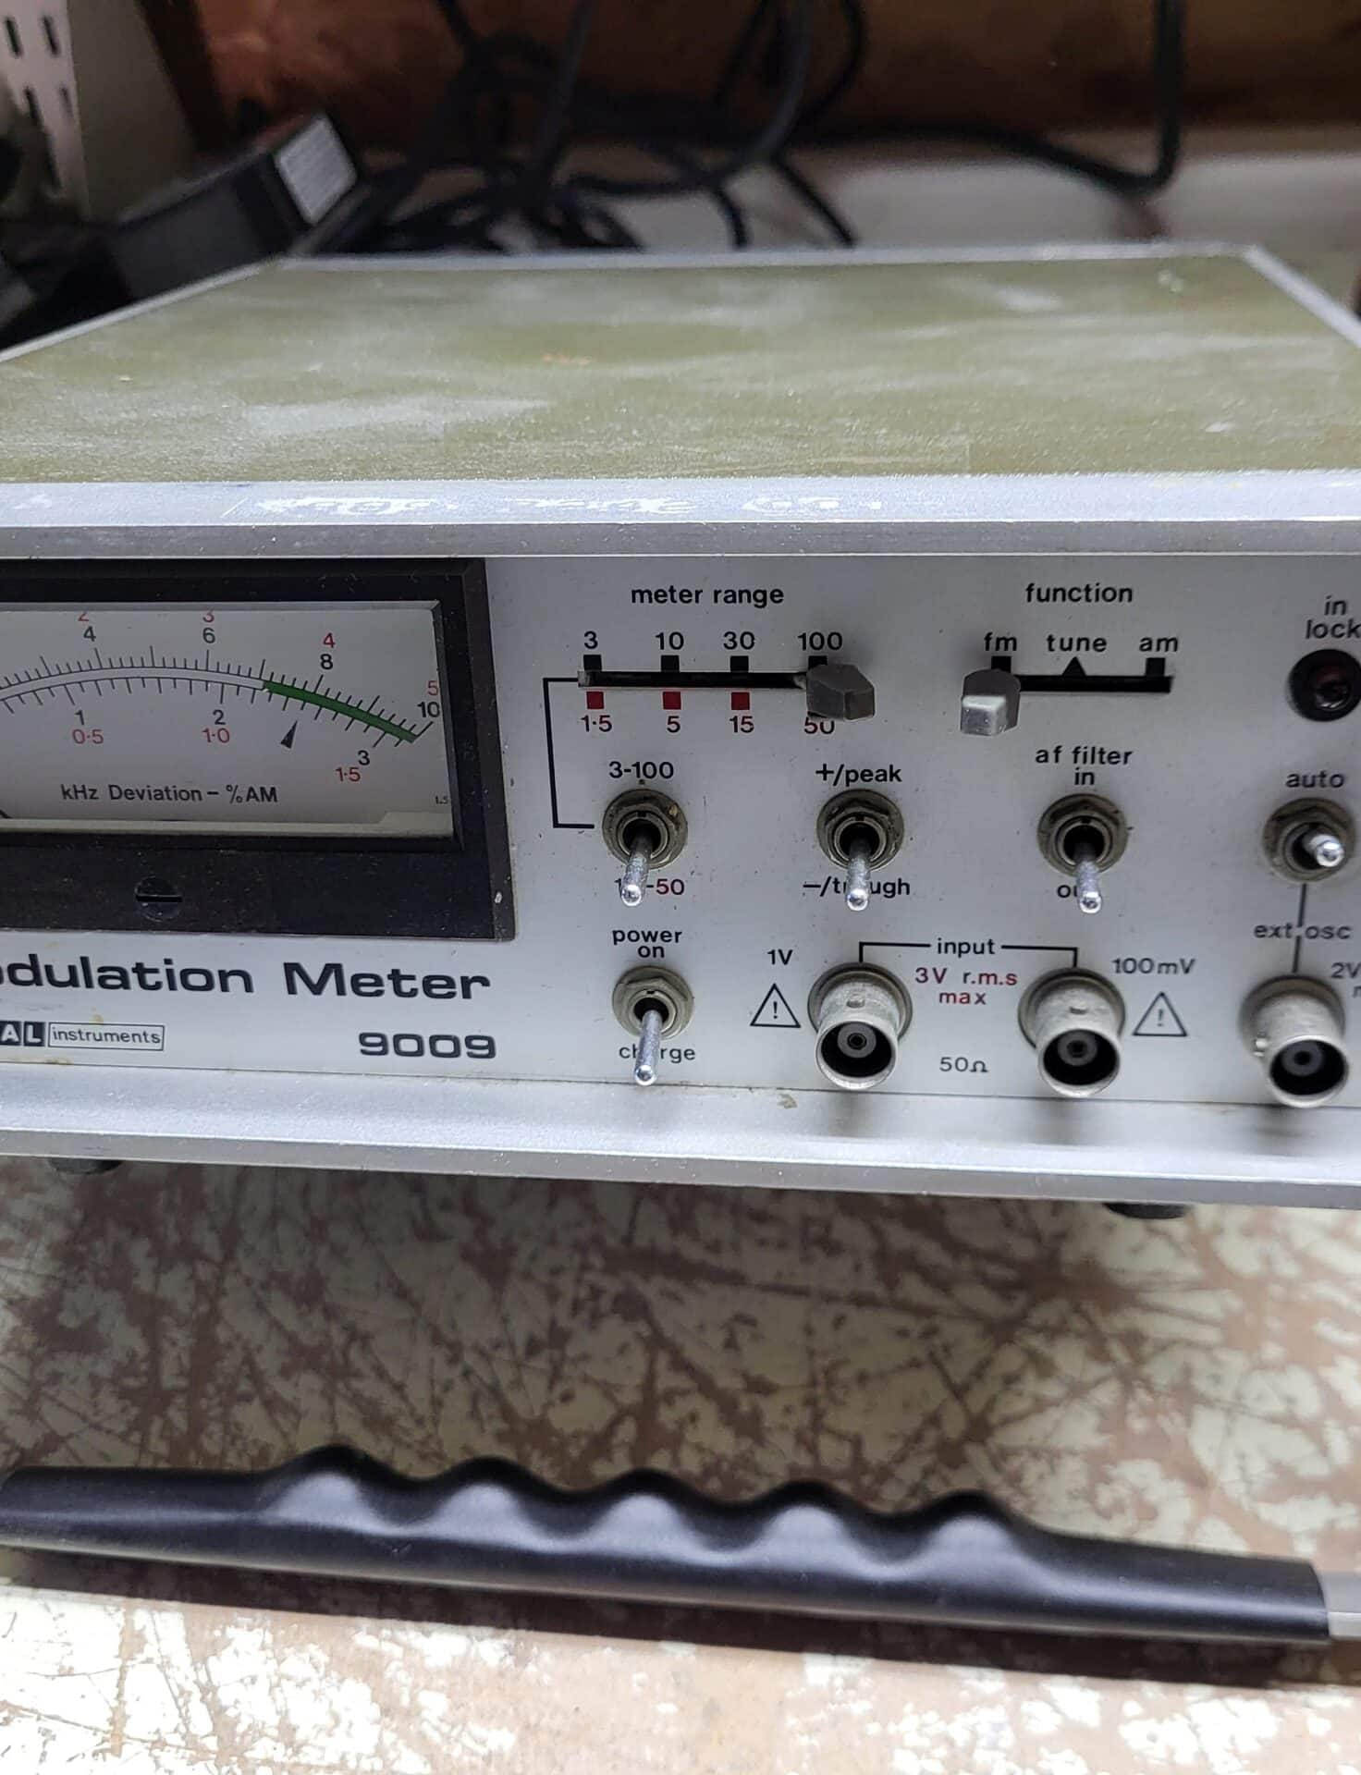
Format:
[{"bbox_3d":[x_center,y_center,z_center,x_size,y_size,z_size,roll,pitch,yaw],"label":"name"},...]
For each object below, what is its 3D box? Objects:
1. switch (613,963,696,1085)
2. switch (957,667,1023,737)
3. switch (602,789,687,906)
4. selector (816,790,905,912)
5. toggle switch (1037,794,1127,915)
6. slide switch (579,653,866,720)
[{"bbox_3d":[-0.004,0.017,0.222,0.010,0.011,0.013,1,24,8],"label":"switch"},{"bbox_3d":[0.035,-0.021,0.199,0.006,0.006,0.010,1,24,8],"label":"switch"},{"bbox_3d":[-0.005,-0.005,0.212,0.010,0.011,0.013,1,24,8],"label":"switch"},{"bbox_3d":[0.021,-0.004,0.208,0.010,0.011,0.013,1,24,8],"label":"selector"},{"bbox_3d":[0.047,-0.004,0.205,0.010,0.011,0.013,1,24,8],"label":"toggle switch"},{"bbox_3d":[0.005,-0.022,0.205,0.035,0.006,0.009,1,24,8],"label":"slide switch"}]

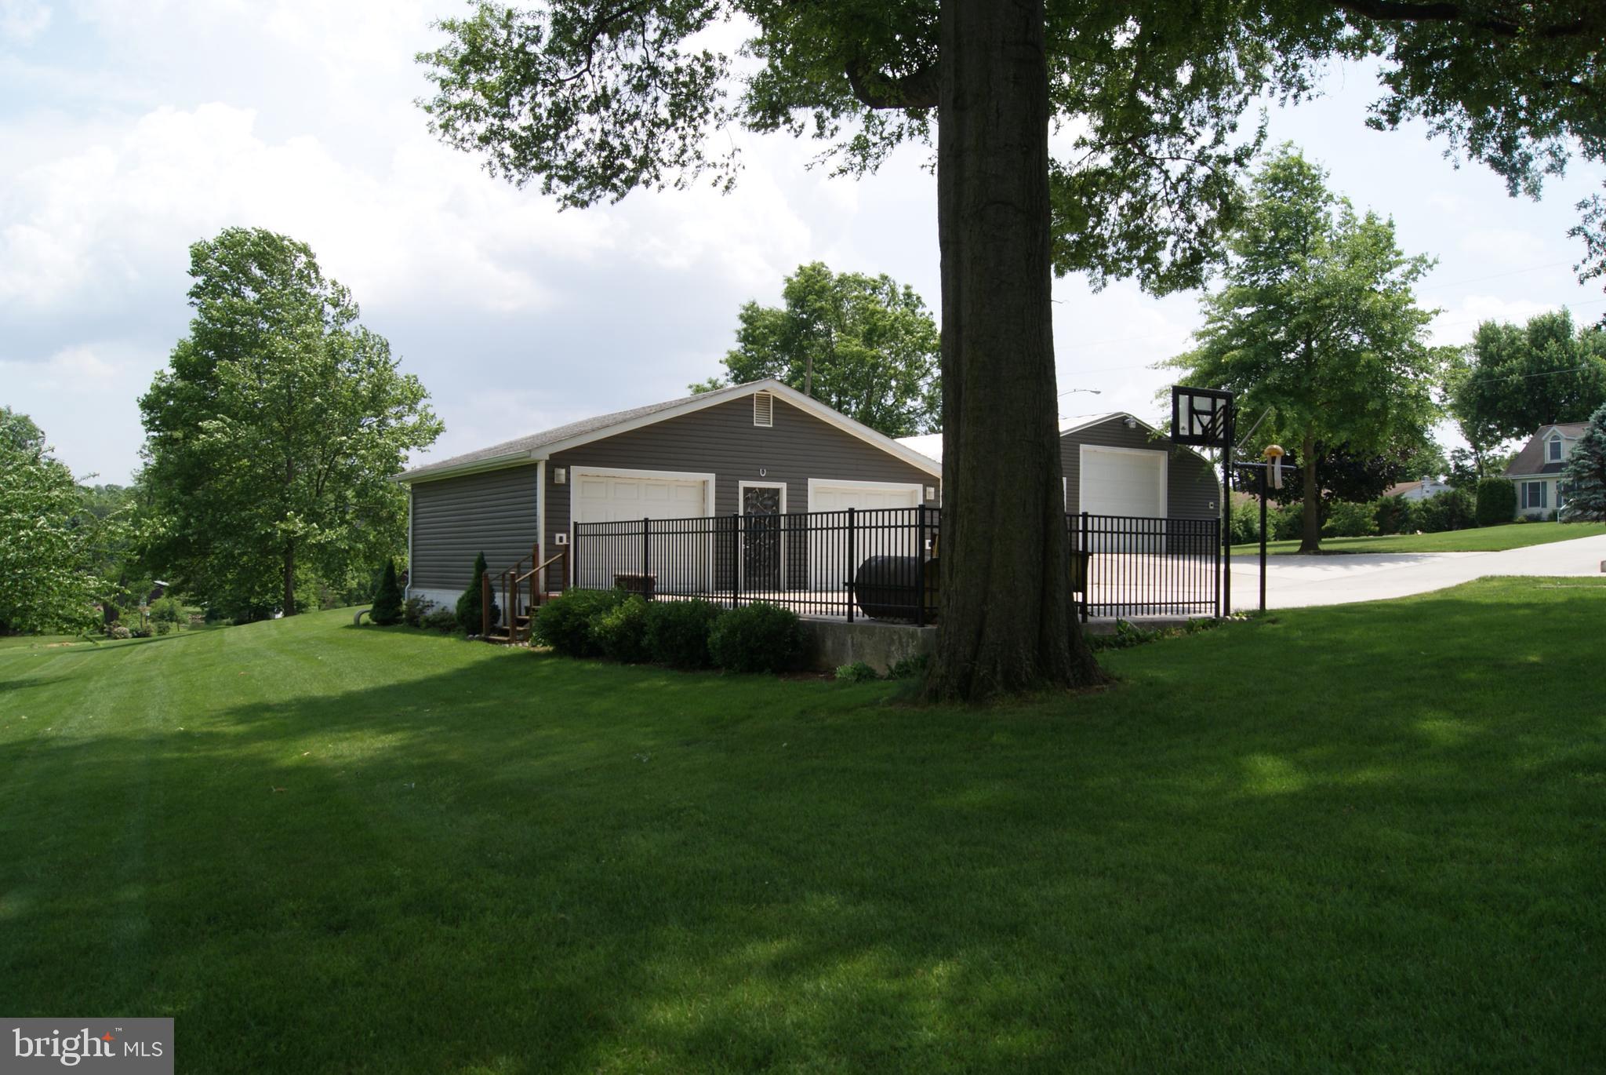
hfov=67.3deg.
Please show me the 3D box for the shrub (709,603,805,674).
[{"bbox_3d":[-0.546,1.157,13.900,1.100,0.819,1.130,0,-1,0],"label":"shrub"}]

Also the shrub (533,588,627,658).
[{"bbox_3d":[-3.277,1.218,17.700,1.300,0.977,1.400,0,-1,0],"label":"shrub"}]

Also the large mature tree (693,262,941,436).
[{"bbox_3d":[1.311,-5.627,56.000,11.300,14.200,11.000,0,-1,0],"label":"large mature tree"}]

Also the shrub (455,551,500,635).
[{"bbox_3d":[-5.857,0.991,21.700,0.820,1.505,0.840,1,-2,-35],"label":"shrub"}]

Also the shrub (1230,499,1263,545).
[{"bbox_3d":[17.332,-0.587,47.000,1.600,1.810,1.600,1,-2,-35],"label":"shrub"}]

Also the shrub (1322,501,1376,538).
[{"bbox_3d":[24.405,-0.786,54.000,2.100,1.743,2.400,1,-2,-35],"label":"shrub"}]

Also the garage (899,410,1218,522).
[{"bbox_3d":[5.915,-1.455,40.536,9.300,4.250,12.200,1,-2,-36],"label":"garage"}]

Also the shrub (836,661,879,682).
[{"bbox_3d":[0.585,1.433,12.950,0.420,0.204,0.460,1,-2,-35],"label":"shrub"}]

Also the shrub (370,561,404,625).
[{"bbox_3d":[-9.085,1.205,26.300,0.760,1.420,0.760,0,-1,0],"label":"shrub"}]

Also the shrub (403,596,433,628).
[{"bbox_3d":[-7.954,1.517,24.900,0.650,0.680,0.650,0,-1,0],"label":"shrub"}]

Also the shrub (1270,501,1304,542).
[{"bbox_3d":[19.303,-0.625,48.000,1.600,1.600,1.500,0,-1,0],"label":"shrub"}]

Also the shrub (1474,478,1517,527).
[{"bbox_3d":[39.020,-1.983,68.000,2.400,2.760,2.300,0,-1,0],"label":"shrub"}]

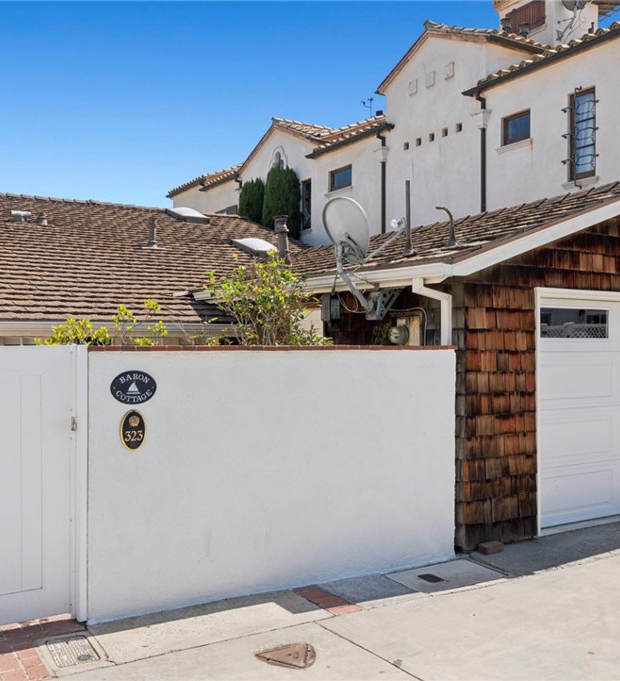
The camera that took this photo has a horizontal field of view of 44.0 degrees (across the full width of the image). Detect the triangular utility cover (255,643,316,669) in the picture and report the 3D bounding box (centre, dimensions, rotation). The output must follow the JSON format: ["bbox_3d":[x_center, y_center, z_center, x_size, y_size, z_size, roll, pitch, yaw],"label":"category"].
[{"bbox_3d":[-0.129,1.684,4.096,0.310,0.025,0.315,0,0,0],"label":"triangular utility cover"}]

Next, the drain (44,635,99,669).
[{"bbox_3d":[-1.302,1.691,4.156,0.270,0.025,0.400,0,0,-31],"label":"drain"}]

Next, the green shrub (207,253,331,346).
[{"bbox_3d":[-0.335,0.476,6.200,0.950,2.407,0.920,0,0,-31],"label":"green shrub"}]

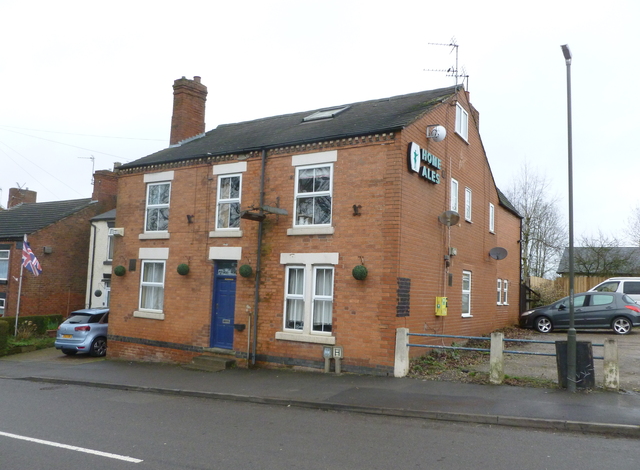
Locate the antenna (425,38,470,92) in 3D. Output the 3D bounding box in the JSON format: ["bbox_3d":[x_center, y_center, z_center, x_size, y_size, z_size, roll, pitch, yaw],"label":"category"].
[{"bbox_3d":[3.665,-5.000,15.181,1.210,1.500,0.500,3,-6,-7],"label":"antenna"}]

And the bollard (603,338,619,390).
[{"bbox_3d":[5.212,2.278,9.265,0.200,0.920,0.200,-1,-6,30],"label":"bollard"}]

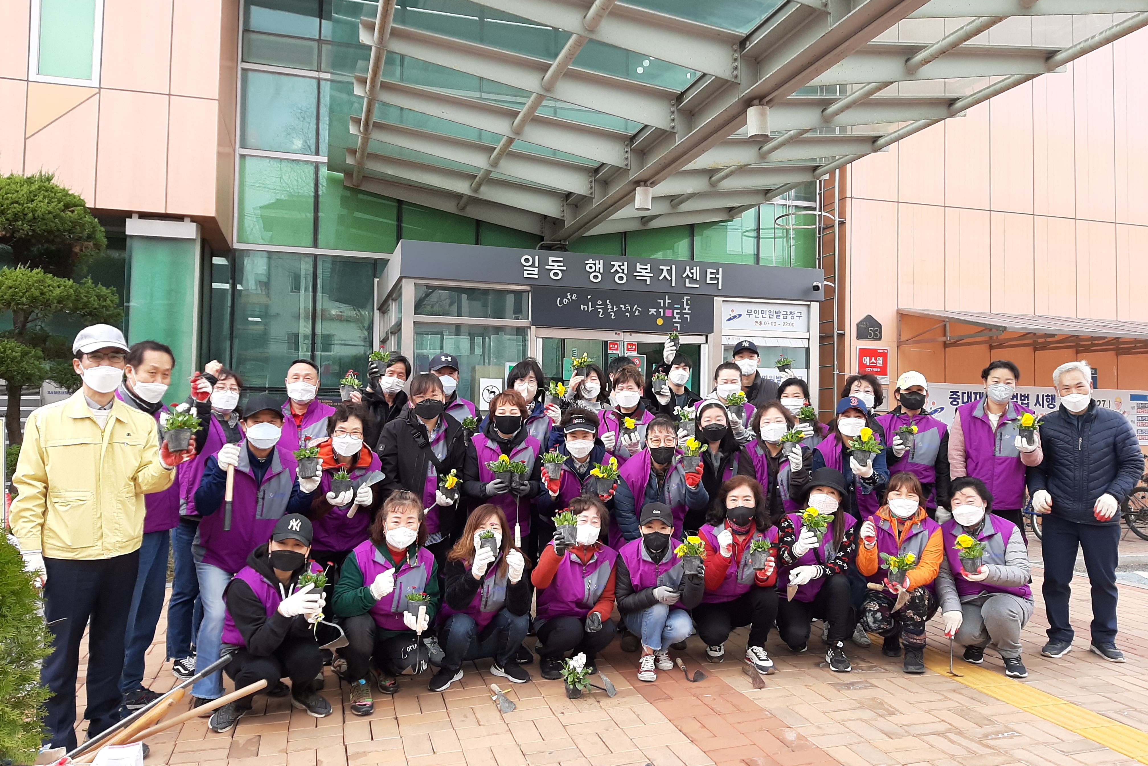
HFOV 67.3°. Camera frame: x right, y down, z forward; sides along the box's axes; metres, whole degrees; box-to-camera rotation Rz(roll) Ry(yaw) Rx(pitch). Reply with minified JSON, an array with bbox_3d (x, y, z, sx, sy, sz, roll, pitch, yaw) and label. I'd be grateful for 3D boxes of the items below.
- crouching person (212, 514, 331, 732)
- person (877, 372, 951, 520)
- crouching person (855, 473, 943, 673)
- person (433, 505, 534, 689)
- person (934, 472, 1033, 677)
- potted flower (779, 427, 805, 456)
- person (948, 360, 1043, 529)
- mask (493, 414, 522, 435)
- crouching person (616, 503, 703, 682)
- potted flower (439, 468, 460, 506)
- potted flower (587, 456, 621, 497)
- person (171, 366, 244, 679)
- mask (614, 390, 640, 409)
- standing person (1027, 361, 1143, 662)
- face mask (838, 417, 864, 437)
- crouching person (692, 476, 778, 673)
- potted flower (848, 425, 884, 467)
[{"bbox_3d":[-1.394,1.050,3.987,0.490,0.895,0.620,2,-3,-30],"label":"crouching person"},{"bbox_3d":[2.100,0.720,5.350,0.460,1.590,0.340,0,-2,26],"label":"person"},{"bbox_3d":[1.827,1.025,4.858,0.460,1.070,0.620,0,-2,19],"label":"crouching person"},{"bbox_3d":[-0.479,1.055,4.477,0.490,0.910,0.640,1,-2,-6],"label":"person"},{"bbox_3d":[2.235,1.000,4.700,0.500,0.985,0.620,-1,-2,30],"label":"person"},{"bbox_3d":[1.289,0.345,5.100,0.145,0.165,0.140,0,-2,12],"label":"potted flower"},{"bbox_3d":[2.442,0.726,5.033,0.520,1.680,0.380,0,-2,22],"label":"person"},{"bbox_3d":[-0.368,0.229,4.780,0.145,0.110,0.085,1,-2,-4],"label":"mask"},{"bbox_3d":[0.458,1.080,4.680,0.460,0.895,0.620,0,-2,0],"label":"crouching person"},{"bbox_3d":[-0.637,0.531,4.420,0.120,0.190,0.120,1,-2,-10],"label":"potted flower"},{"bbox_3d":[0.157,0.487,4.500,0.165,0.200,0.145,1,-2,2],"label":"potted flower"},{"bbox_3d":[-1.949,0.717,4.651,0.460,1.600,0.420,2,-3,-28],"label":"person"},{"bbox_3d":[0.327,0.103,5.330,0.155,0.118,0.085,1,-2,-1],"label":"mask"},{"bbox_3d":[2.840,0.690,4.790,0.570,1.640,0.360,-1,-2,29],"label":"standing person"},{"bbox_3d":[1.582,0.253,4.920,0.148,0.110,0.085,0,-2,19],"label":"face mask"},{"bbox_3d":[0.885,1.010,4.770,0.460,1.000,0.620,0,-2,5],"label":"crouching person"},{"bbox_3d":[1.591,0.345,4.700,0.175,0.215,0.160,0,-2,19],"label":"potted flower"}]

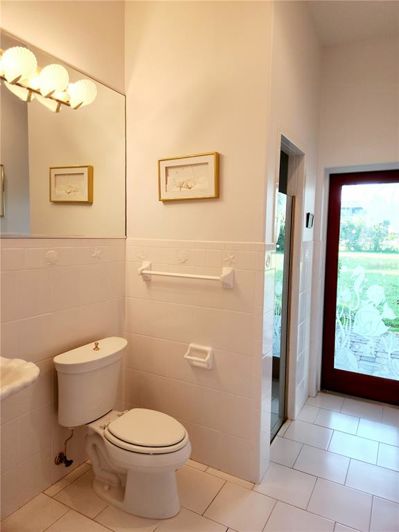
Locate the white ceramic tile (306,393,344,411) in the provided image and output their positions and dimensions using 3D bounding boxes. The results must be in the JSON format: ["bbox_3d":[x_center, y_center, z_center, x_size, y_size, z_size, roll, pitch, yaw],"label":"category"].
[{"bbox_3d":[1.115,1.205,3.135,0.294,0.012,0.305,4,5,29],"label":"white ceramic tile"}]

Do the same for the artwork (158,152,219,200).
[{"bbox_3d":[-0.069,-0.531,2.141,0.400,0.249,0.038,4,5,29],"label":"artwork"}]

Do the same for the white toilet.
[{"bbox_3d":[-0.375,0.885,1.953,0.770,0.775,0.440,4,5,29],"label":"white toilet"}]

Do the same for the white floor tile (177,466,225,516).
[{"bbox_3d":[-0.046,1.278,2.035,0.305,0.012,0.305,4,5,29],"label":"white floor tile"}]

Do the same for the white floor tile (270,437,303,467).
[{"bbox_3d":[0.571,1.258,2.391,0.193,0.012,0.305,4,5,29],"label":"white floor tile"}]

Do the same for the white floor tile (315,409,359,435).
[{"bbox_3d":[1.089,1.232,2.802,0.305,0.012,0.305,4,5,29],"label":"white floor tile"}]

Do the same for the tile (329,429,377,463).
[{"bbox_3d":[1.075,1.260,2.462,0.305,0.012,0.305,4,5,29],"label":"tile"}]

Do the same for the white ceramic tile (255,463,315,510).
[{"bbox_3d":[0.510,1.284,2.077,0.295,0.012,0.305,4,5,29],"label":"white ceramic tile"}]

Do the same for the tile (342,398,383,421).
[{"bbox_3d":[1.377,1.221,2.991,0.305,0.012,0.305,4,5,29],"label":"tile"}]

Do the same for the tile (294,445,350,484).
[{"bbox_3d":[0.789,1.272,2.272,0.305,0.012,0.305,4,5,29],"label":"tile"}]

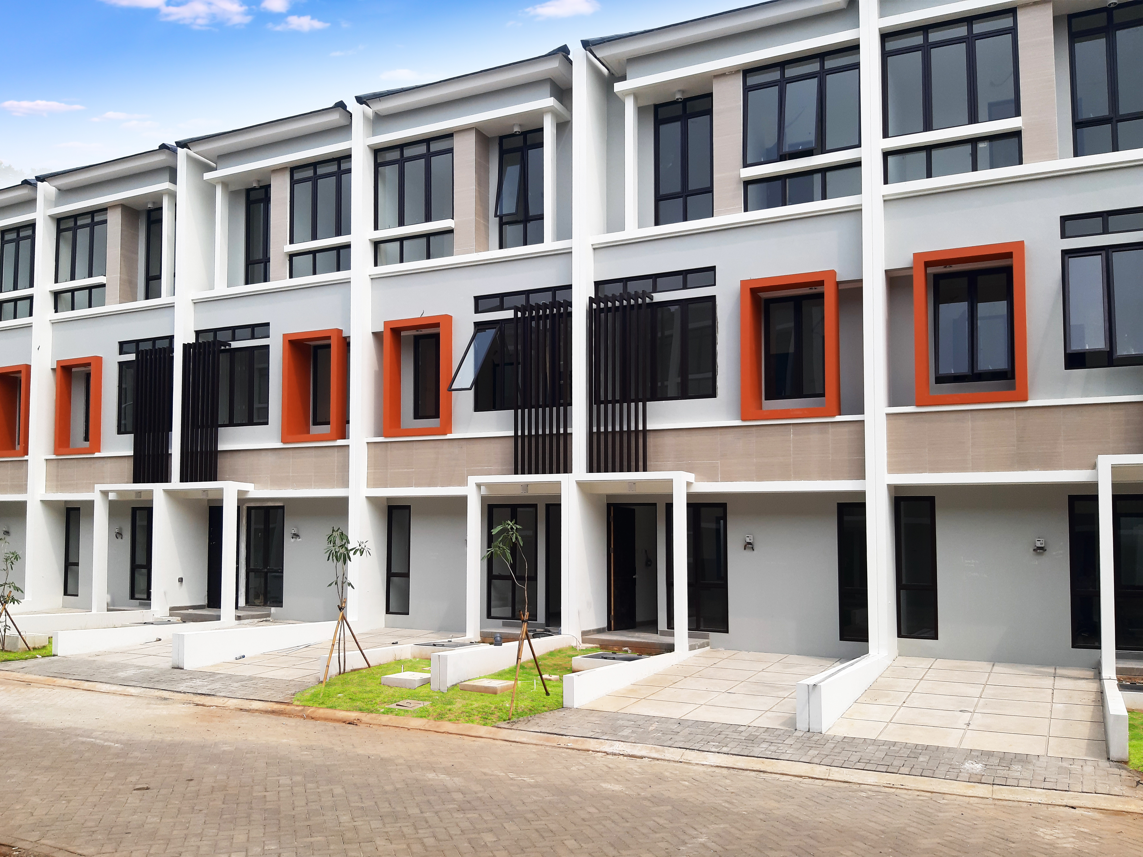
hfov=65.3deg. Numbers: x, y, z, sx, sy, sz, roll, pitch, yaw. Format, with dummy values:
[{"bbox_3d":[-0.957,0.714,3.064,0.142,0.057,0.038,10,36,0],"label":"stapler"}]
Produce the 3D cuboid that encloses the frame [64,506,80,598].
[{"bbox_3d":[-12.688,3.130,22.690,0.550,2.250,0.100,-2,-3,25],"label":"frame"}]

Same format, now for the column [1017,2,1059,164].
[{"bbox_3d":[7.015,-5.121,13.450,0.470,2.400,0.500,-2,-3,25],"label":"column"}]

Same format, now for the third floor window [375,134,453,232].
[{"bbox_3d":[-3.051,-4.762,17.258,1.800,1.580,0.100,-2,-5,26],"label":"third floor window"}]

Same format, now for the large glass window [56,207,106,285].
[{"bbox_3d":[-12.251,-4.555,22.293,1.890,1.670,0.100,-2,-3,25],"label":"large glass window"}]

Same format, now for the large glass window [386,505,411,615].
[{"bbox_3d":[-3.417,2.605,17.629,0.550,2.140,0.100,-2,-5,26],"label":"large glass window"}]

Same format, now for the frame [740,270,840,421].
[{"bbox_3d":[3.540,-1.278,14.344,1.486,2.290,0.384,-2,-4,26],"label":"frame"}]

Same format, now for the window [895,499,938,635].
[{"bbox_3d":[5.479,2.209,14.183,0.610,2.250,0.100,-2,-3,25],"label":"window"}]

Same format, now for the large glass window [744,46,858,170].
[{"bbox_3d":[3.709,-5.161,14.484,1.889,1.688,0.118,-2,-4,26],"label":"large glass window"}]

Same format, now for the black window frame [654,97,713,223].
[{"bbox_3d":[2.019,-4.852,16.131,1.085,2.270,0.100,-2,-3,25],"label":"black window frame"}]

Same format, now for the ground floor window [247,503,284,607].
[{"bbox_3d":[-6.705,2.804,19.483,1.089,2.181,0.118,-2,-4,26],"label":"ground floor window"}]

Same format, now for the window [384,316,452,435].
[{"bbox_3d":[-3.007,-1.011,17.719,1.490,2.340,0.380,-2,-3,25],"label":"window"}]

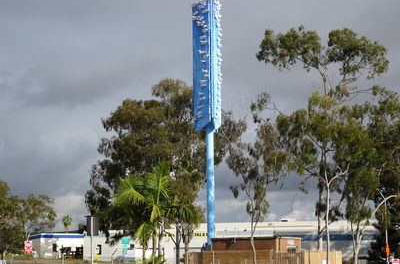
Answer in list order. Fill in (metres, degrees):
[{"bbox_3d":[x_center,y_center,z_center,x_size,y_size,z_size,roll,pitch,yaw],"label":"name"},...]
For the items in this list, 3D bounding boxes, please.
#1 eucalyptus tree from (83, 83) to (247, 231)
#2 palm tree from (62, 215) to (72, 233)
[{"bbox_3d":[-3.571,4.259,93.243,15.800,19.909,13.000,-1,-7,0],"label":"eucalyptus tree"},{"bbox_3d":[-36.527,28.584,248.467,2.800,11.643,2.800,-1,-7,0],"label":"palm tree"}]

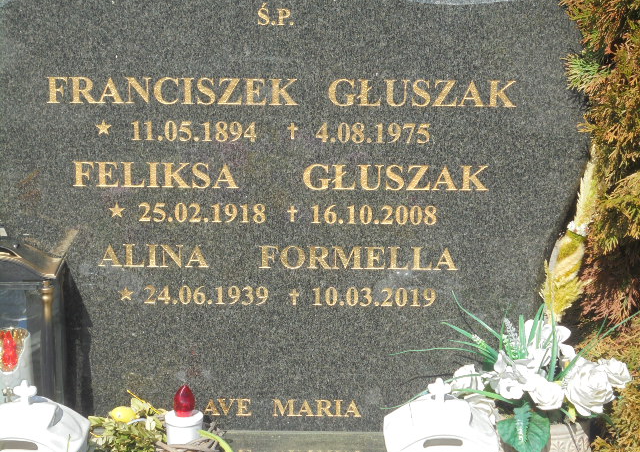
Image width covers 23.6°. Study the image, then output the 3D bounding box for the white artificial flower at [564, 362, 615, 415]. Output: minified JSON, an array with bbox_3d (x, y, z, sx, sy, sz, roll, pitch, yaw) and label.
[{"bbox_3d":[0.391,0.234,2.220,0.074,0.076,0.062,-5,18,-18],"label":"white artificial flower"}]

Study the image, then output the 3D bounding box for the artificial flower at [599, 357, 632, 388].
[{"bbox_3d":[0.434,0.217,2.260,0.052,0.048,0.050,-10,20,-30],"label":"artificial flower"}]

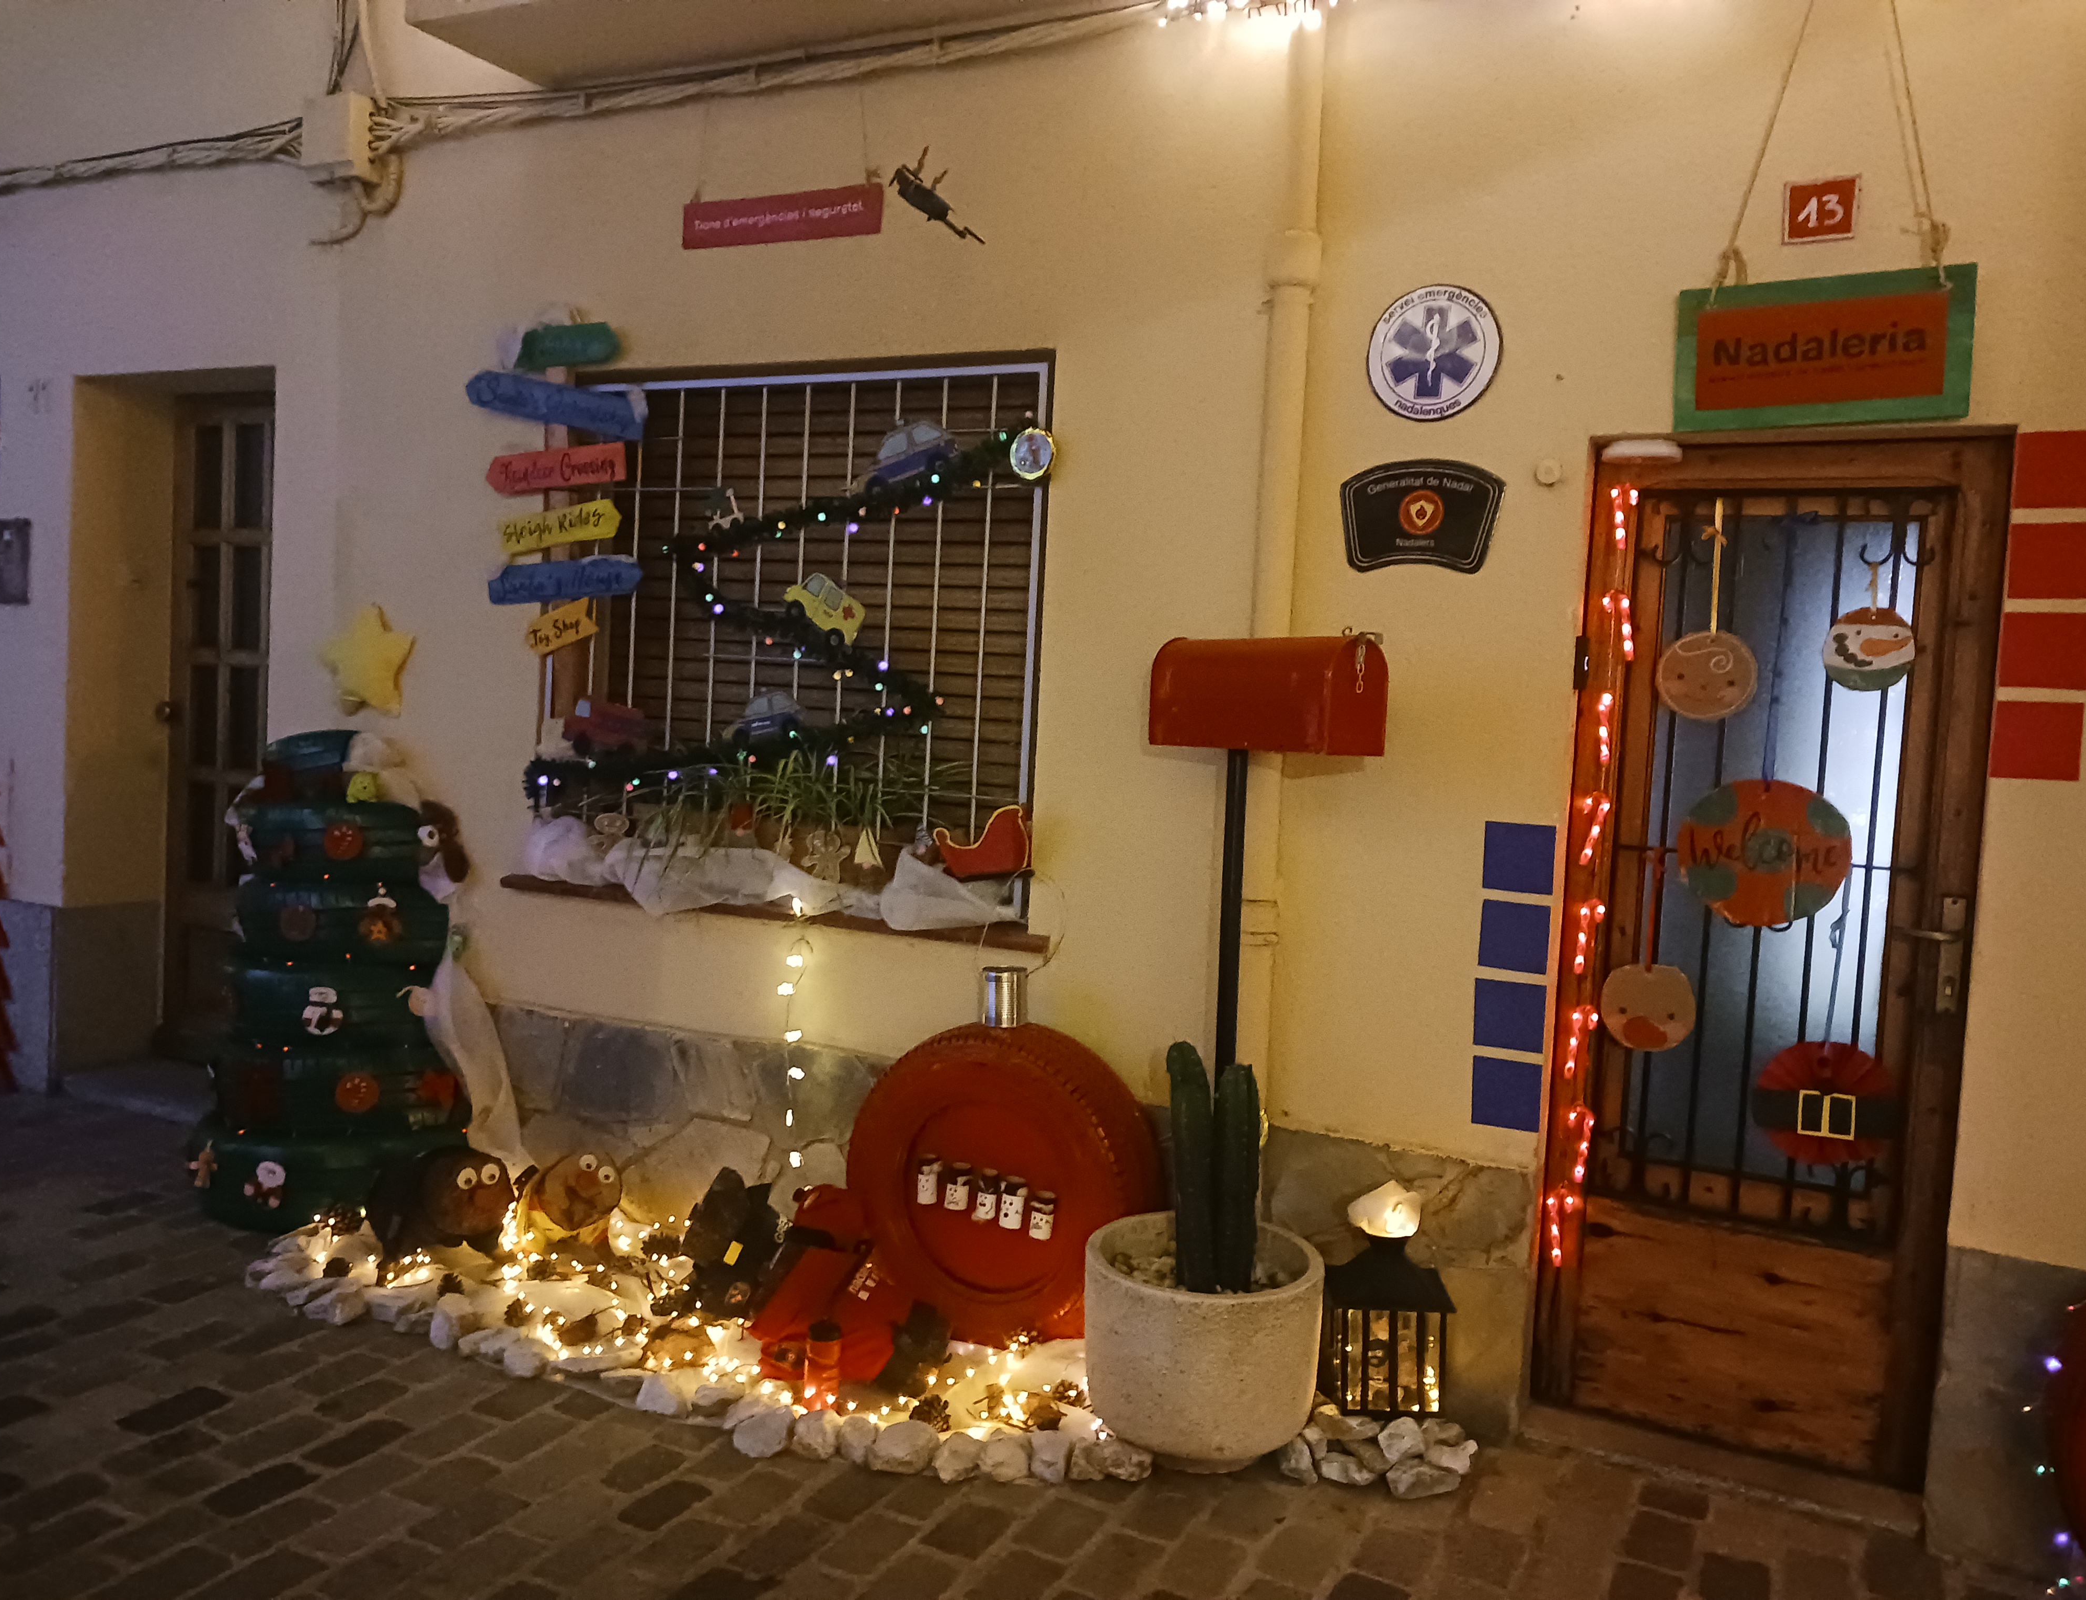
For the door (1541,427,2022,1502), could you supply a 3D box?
[{"bbox_3d":[1.341,0.275,3.133,0.709,1.905,0.080,4,4,27],"label":"door"}]

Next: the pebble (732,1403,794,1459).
[{"bbox_3d":[-0.559,1.260,3.320,0.120,0.085,0.100,2,4,-9],"label":"pebble"}]

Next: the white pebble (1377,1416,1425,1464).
[{"bbox_3d":[0.691,1.234,3.207,0.090,0.085,0.080,4,4,13],"label":"white pebble"}]

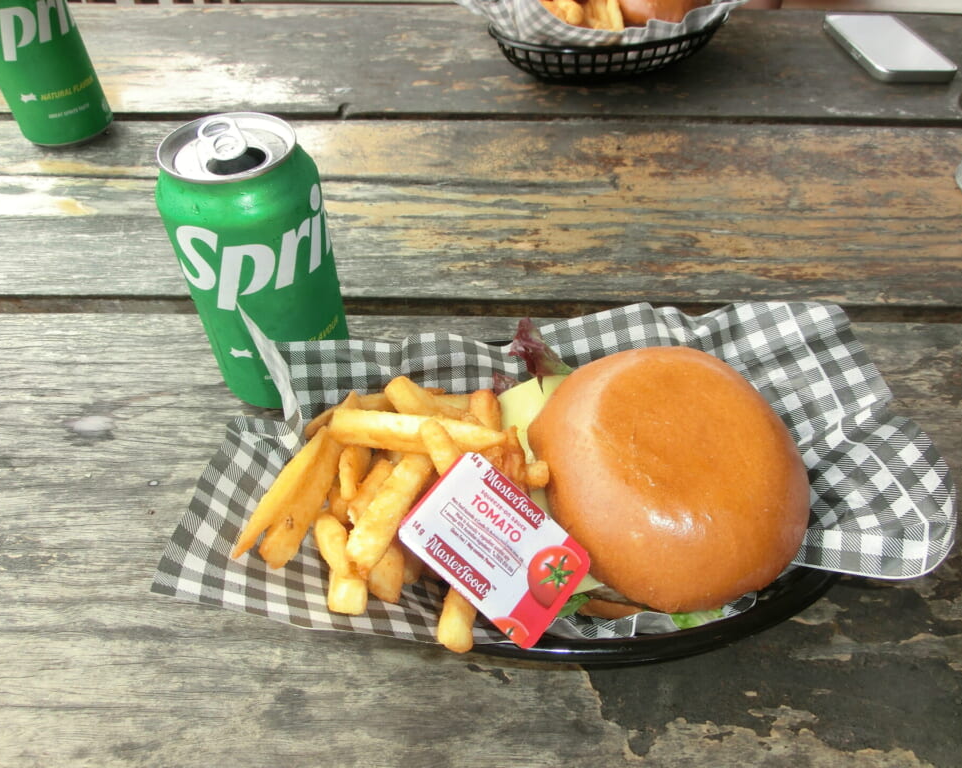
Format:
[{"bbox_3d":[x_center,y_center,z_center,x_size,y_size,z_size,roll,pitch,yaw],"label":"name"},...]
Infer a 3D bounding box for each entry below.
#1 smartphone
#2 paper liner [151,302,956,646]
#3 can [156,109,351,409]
[{"bbox_3d":[0.384,-0.321,0.675,0.070,0.009,0.138,-2,46,-2],"label":"smartphone"},{"bbox_3d":[0.024,0.033,0.281,0.275,0.086,0.162,0,46,0],"label":"paper liner"},{"bbox_3d":[-0.100,-0.049,0.327,0.066,0.132,0.066,0,46,0],"label":"can"}]

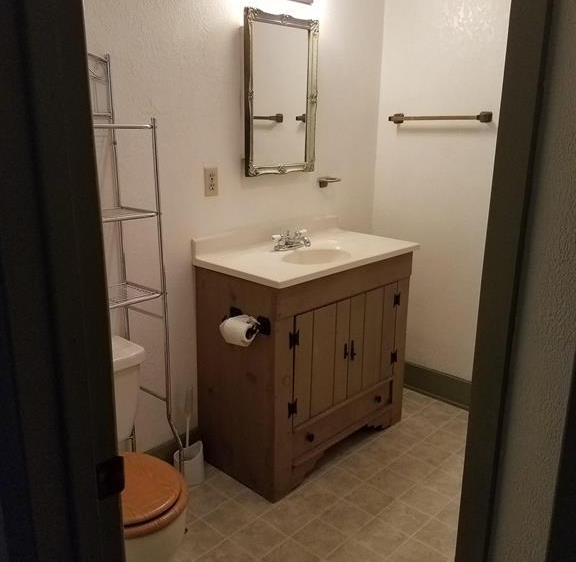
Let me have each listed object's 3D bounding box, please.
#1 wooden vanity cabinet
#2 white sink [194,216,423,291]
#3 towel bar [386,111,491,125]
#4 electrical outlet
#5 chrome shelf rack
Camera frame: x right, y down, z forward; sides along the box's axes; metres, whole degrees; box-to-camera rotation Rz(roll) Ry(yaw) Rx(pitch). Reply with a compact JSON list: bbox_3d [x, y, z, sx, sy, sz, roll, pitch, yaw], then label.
[{"bbox_3d":[0.102,0.322,2.604,0.435,0.878,0.907,14,20,41],"label":"wooden vanity cabinet"},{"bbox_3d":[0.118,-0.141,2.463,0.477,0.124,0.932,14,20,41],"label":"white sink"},{"bbox_3d":[0.713,-0.779,2.776,0.522,0.049,0.075,14,20,41],"label":"towel bar"},{"bbox_3d":[-0.298,-0.389,2.287,0.012,0.115,0.070,14,20,41],"label":"electrical outlet"},{"bbox_3d":[-0.701,0.140,1.756,0.305,1.650,0.650,14,20,41],"label":"chrome shelf rack"}]

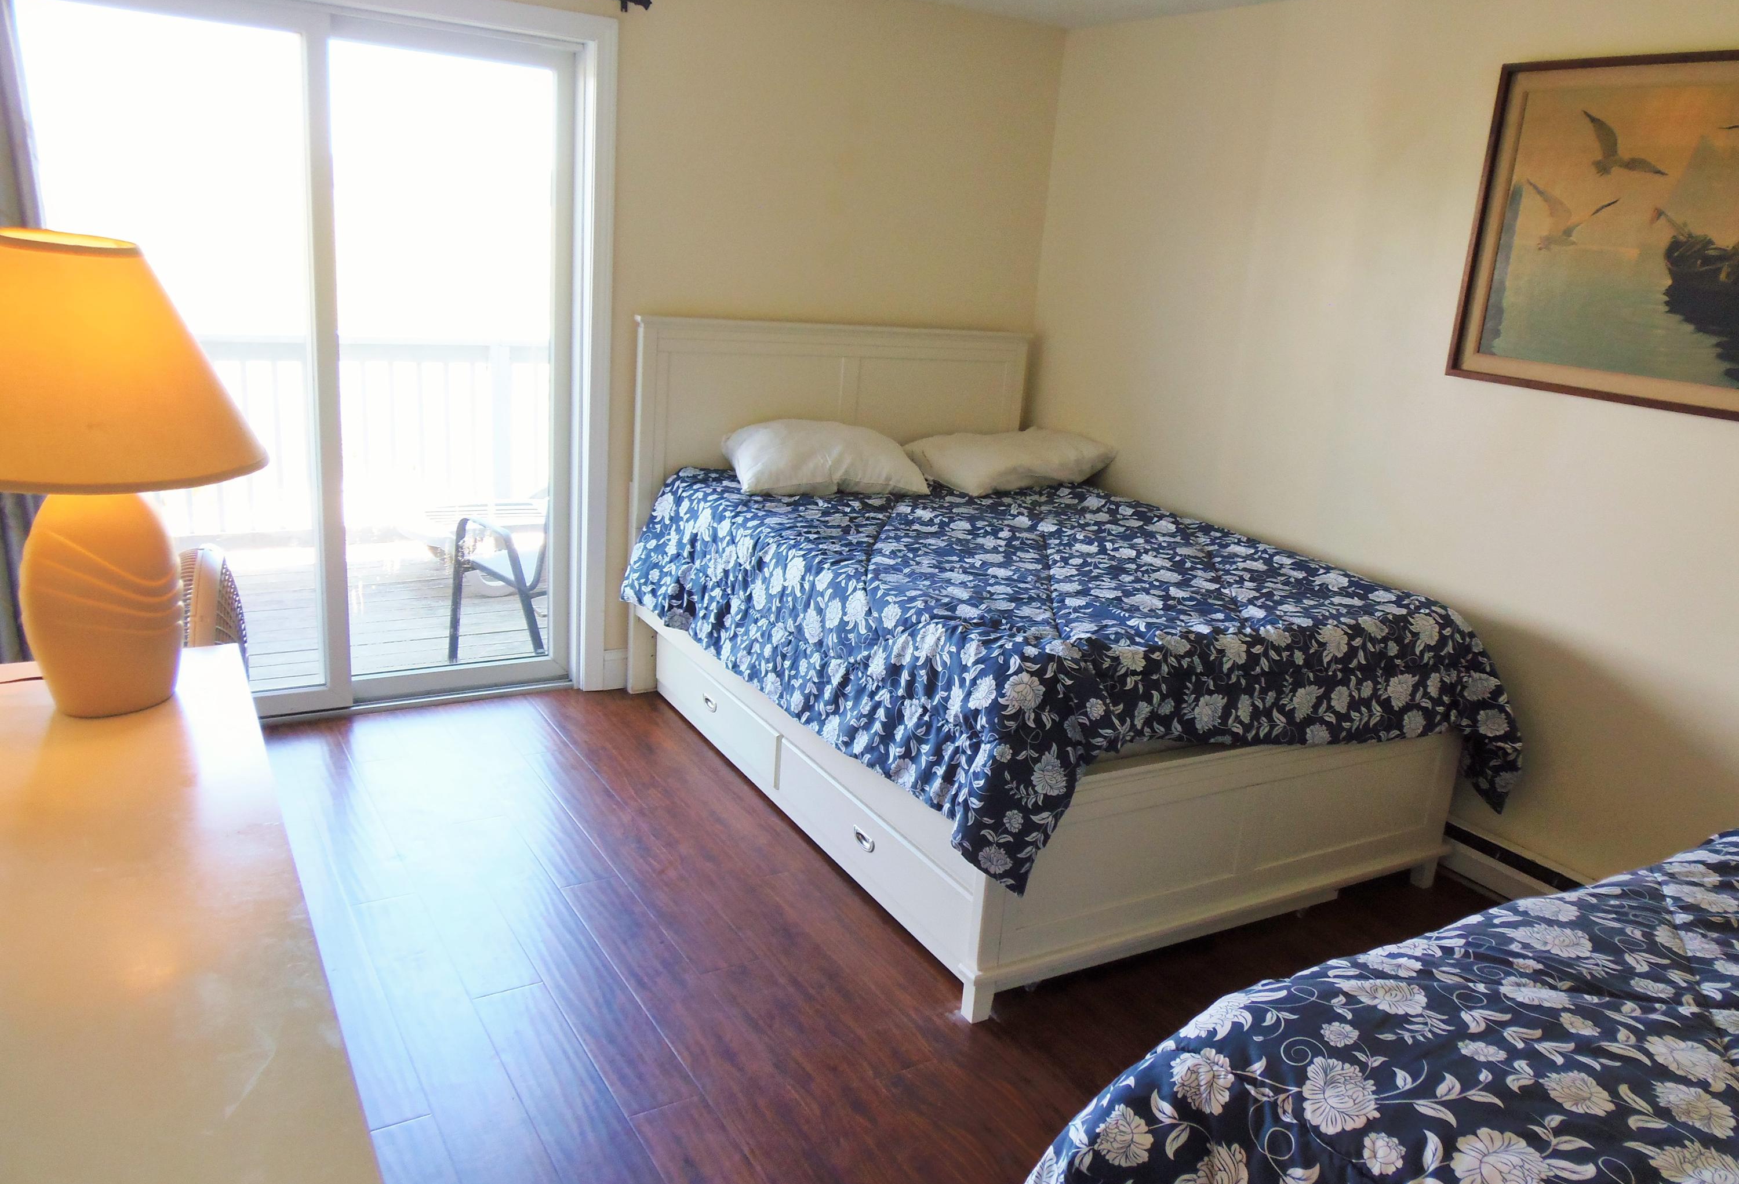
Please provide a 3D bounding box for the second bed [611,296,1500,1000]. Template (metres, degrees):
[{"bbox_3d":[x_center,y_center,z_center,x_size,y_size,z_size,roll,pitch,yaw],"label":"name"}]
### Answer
[{"bbox_3d":[0.424,-0.042,3.682,1.687,1.312,2.182,-5,19,-31],"label":"second bed"}]

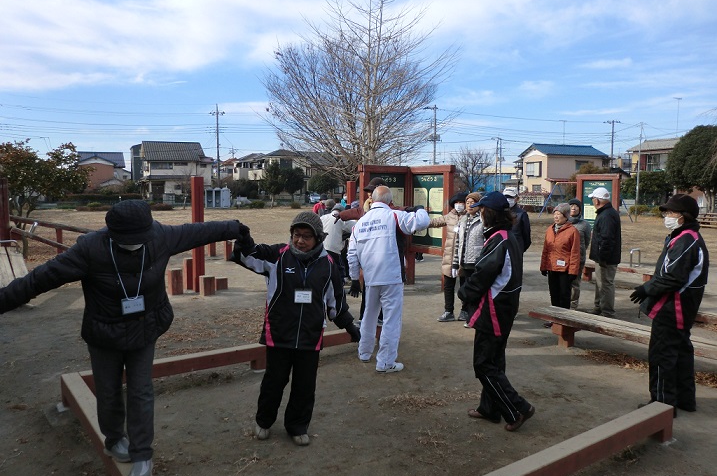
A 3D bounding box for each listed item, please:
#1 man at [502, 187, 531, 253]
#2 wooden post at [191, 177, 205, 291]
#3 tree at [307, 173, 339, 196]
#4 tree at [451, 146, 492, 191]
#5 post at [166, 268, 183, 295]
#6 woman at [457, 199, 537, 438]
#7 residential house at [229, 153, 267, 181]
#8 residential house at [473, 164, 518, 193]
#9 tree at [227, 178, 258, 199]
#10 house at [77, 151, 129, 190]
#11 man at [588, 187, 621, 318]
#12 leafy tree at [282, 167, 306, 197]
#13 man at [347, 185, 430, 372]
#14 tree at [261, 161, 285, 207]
[{"bbox_3d":[2.009,0.162,7.250,0.350,1.660,0.500,-4,6,-44],"label":"man"},{"bbox_3d":[-2.577,-0.048,8.980,0.160,1.860,0.160,-4,6,-41],"label":"wooden post"},{"bbox_3d":[-4.864,-6.397,75.734,4.200,4.650,4.200,0,4,0],"label":"tree"},{"bbox_3d":[10.091,-5.339,49.729,3.700,5.600,3.600,0,5,0],"label":"tree"},{"bbox_3d":[-2.909,0.694,8.919,0.180,0.395,0.180,-3,5,-38],"label":"post"},{"bbox_3d":[0.953,0.480,3.805,0.540,1.580,0.500,2,5,27],"label":"woman"},{"bbox_3d":[-15.220,-8.621,79.559,6.200,7.200,7.500,-1,5,-17],"label":"residential house"},{"bbox_3d":[20.240,-7.539,81.666,8.000,6.050,7.000,0,4,0],"label":"residential house"},{"bbox_3d":[-13.117,-5.153,63.792,3.600,2.900,3.200,0,5,0],"label":"tree"},{"bbox_3d":[-41.583,-9.832,90.497,8.500,7.800,8.000,-1,5,-17],"label":"house"},{"bbox_3d":[3.227,0.177,7.274,0.380,1.670,0.500,3,5,37],"label":"man"},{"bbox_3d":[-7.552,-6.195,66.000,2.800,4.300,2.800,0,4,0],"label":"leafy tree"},{"bbox_3d":[0.263,0.391,5.080,0.700,1.480,0.450,2,5,25],"label":"man"},{"bbox_3d":[-9.898,-6.122,64.000,2.800,5.400,2.800,0,4,0],"label":"tree"}]

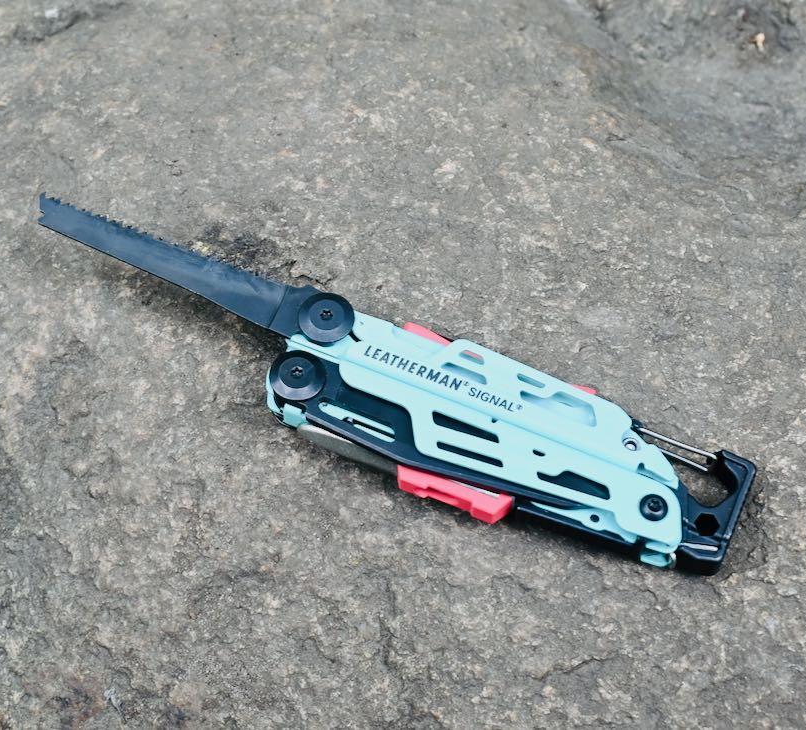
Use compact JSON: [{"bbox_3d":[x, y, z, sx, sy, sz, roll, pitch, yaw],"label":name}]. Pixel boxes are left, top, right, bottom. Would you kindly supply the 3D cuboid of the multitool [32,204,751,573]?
[{"bbox_3d":[-0.013,0.004,0.269,0.190,0.019,0.040,21,64,10],"label":"multitool"}]

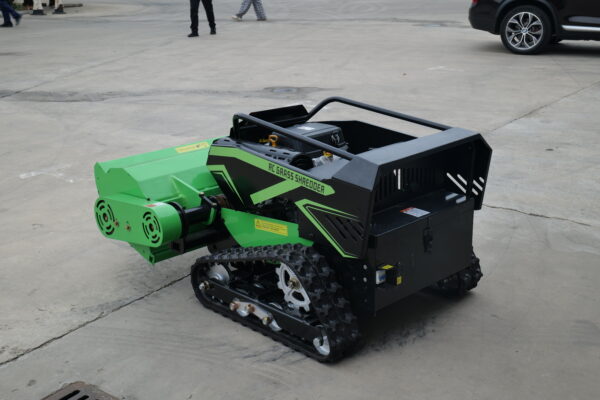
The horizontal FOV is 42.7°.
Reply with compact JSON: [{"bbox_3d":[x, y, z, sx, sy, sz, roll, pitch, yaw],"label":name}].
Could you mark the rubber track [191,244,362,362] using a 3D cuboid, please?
[{"bbox_3d":[-0.123,0.347,3.127,0.845,0.359,0.158,16,24,42],"label":"rubber track"}]

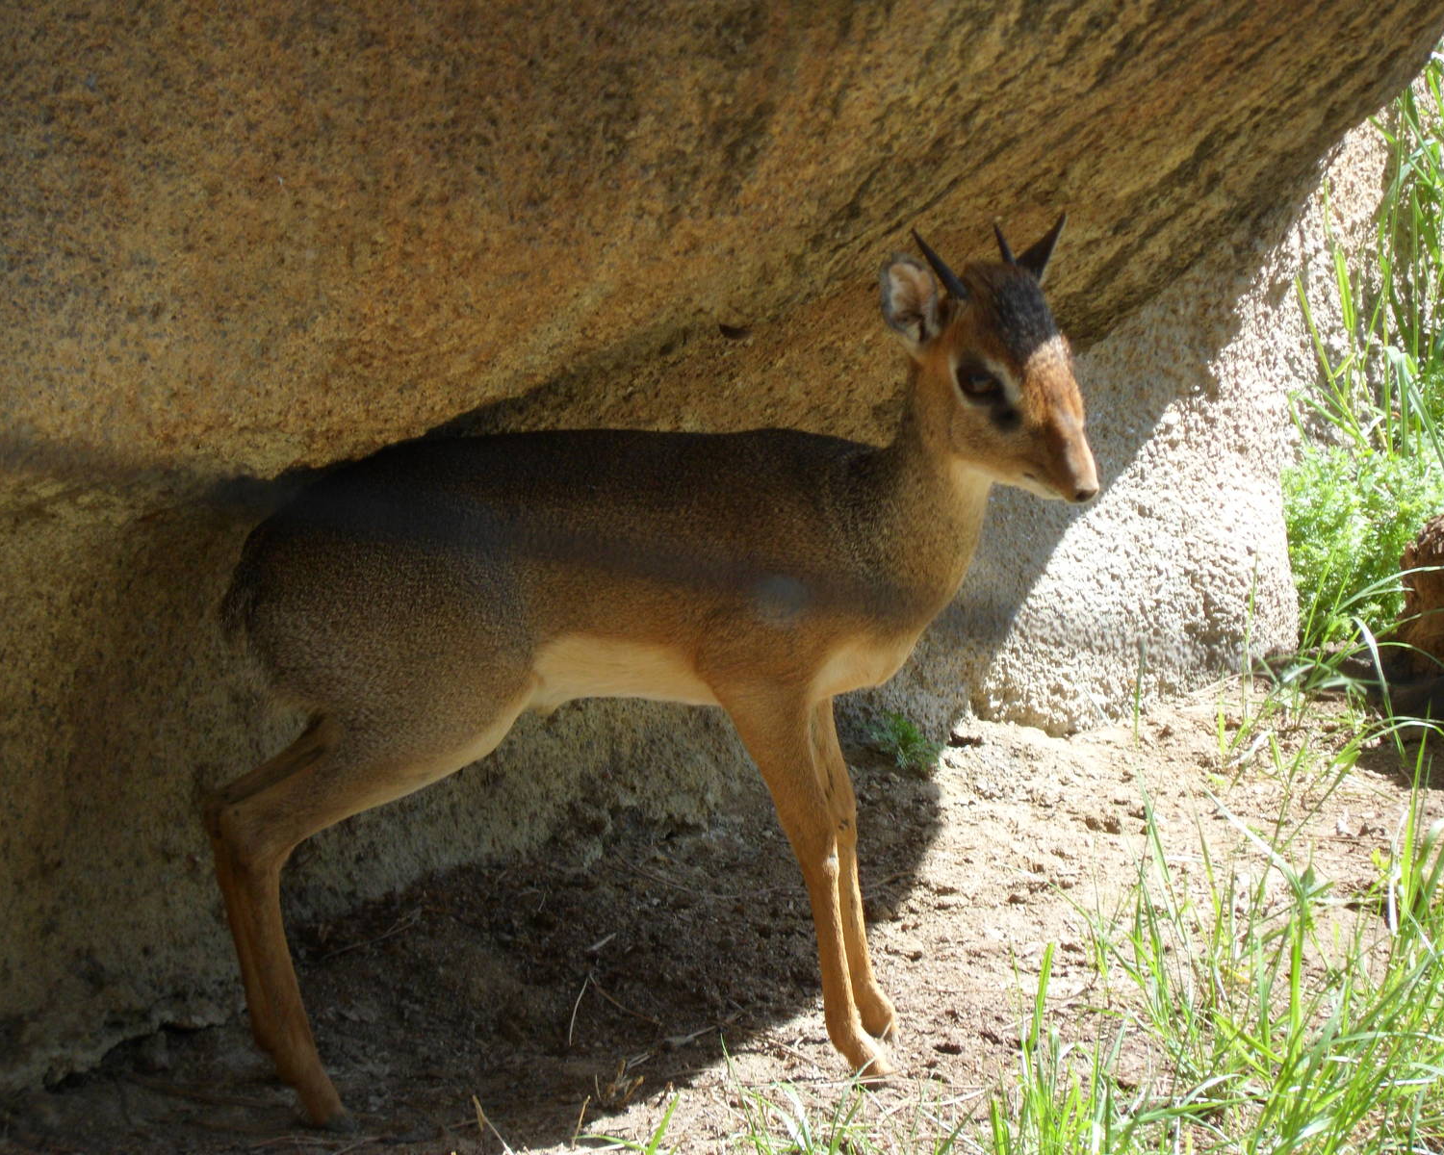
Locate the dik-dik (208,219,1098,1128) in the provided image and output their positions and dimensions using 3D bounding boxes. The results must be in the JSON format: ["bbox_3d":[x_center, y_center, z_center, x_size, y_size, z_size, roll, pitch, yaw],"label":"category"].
[{"bbox_3d":[-0.041,0.057,7.100,0.525,0.515,0.165,-1,15,-5],"label":"dik-dik"}]

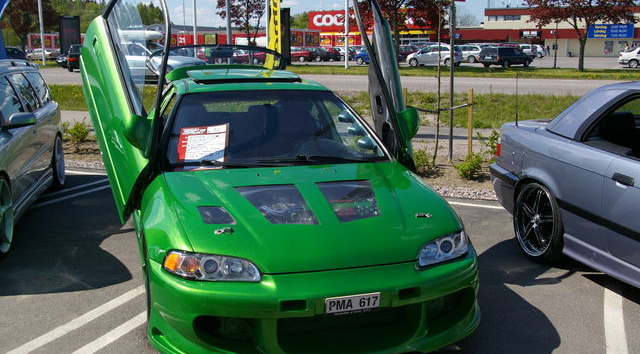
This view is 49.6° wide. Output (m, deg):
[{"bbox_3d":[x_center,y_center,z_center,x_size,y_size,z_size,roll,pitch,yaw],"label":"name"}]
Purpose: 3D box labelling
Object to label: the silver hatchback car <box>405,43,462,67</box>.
[{"bbox_3d":[9.107,-9.631,55.000,4.250,1.600,1.760,4,11,20],"label":"silver hatchback car"}]

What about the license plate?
[{"bbox_3d":[0.148,0.560,3.069,0.255,0.070,0.015,-3,11,-16],"label":"license plate"}]

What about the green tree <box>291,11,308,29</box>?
[{"bbox_3d":[-4.654,-31.498,150.000,5.500,9.500,5.500,0,10,0],"label":"green tree"}]

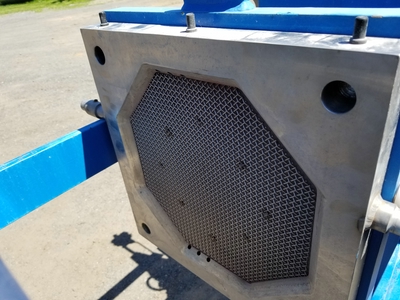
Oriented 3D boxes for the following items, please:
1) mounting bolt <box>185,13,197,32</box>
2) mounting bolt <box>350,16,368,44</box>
[{"bbox_3d":[-0.014,-0.204,0.483,0.017,0.026,0.017,-5,31,3],"label":"mounting bolt"},{"bbox_3d":[0.171,-0.127,0.319,0.017,0.026,0.017,22,41,39],"label":"mounting bolt"}]

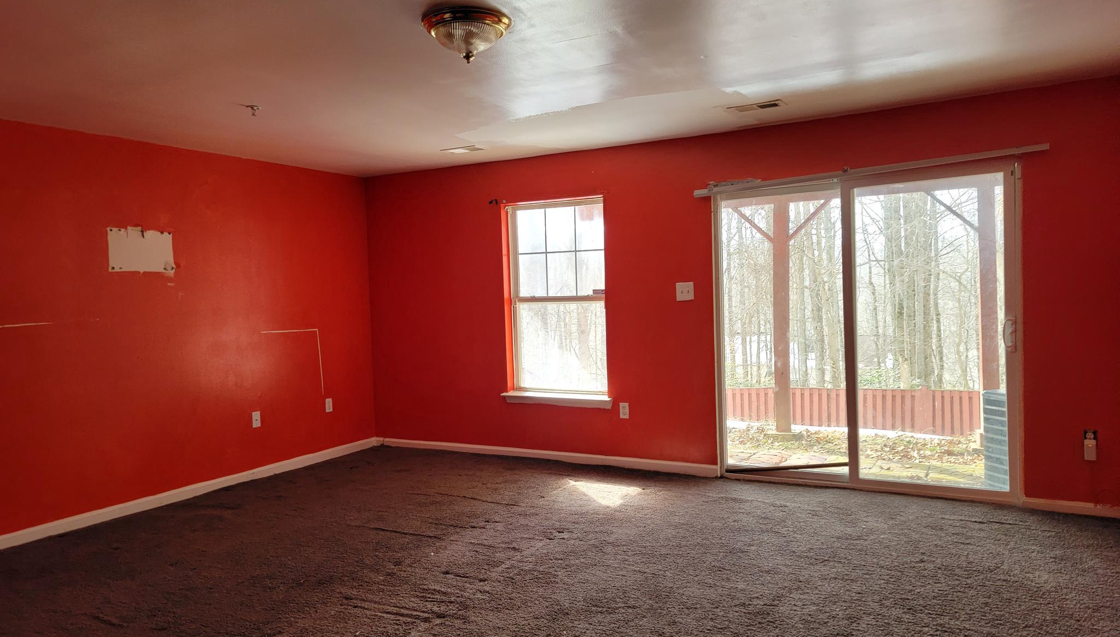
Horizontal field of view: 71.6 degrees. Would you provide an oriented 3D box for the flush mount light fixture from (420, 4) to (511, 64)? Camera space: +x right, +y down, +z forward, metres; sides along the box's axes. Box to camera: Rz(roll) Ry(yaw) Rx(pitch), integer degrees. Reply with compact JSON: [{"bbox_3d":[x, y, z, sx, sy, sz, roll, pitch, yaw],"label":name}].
[{"bbox_3d":[-0.352,-1.071,2.981,0.340,0.180,0.340,-2,2,0],"label":"flush mount light fixture"}]

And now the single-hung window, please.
[{"bbox_3d":[0.002,-0.164,6.172,0.910,1.520,0.100,-1,2,29],"label":"single-hung window"}]

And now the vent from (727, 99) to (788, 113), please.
[{"bbox_3d":[1.180,-1.265,4.665,0.345,0.020,0.175,-1,2,29],"label":"vent"}]

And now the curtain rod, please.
[{"bbox_3d":[1.859,-0.920,4.917,2.105,0.045,0.050,-3,1,29],"label":"curtain rod"}]

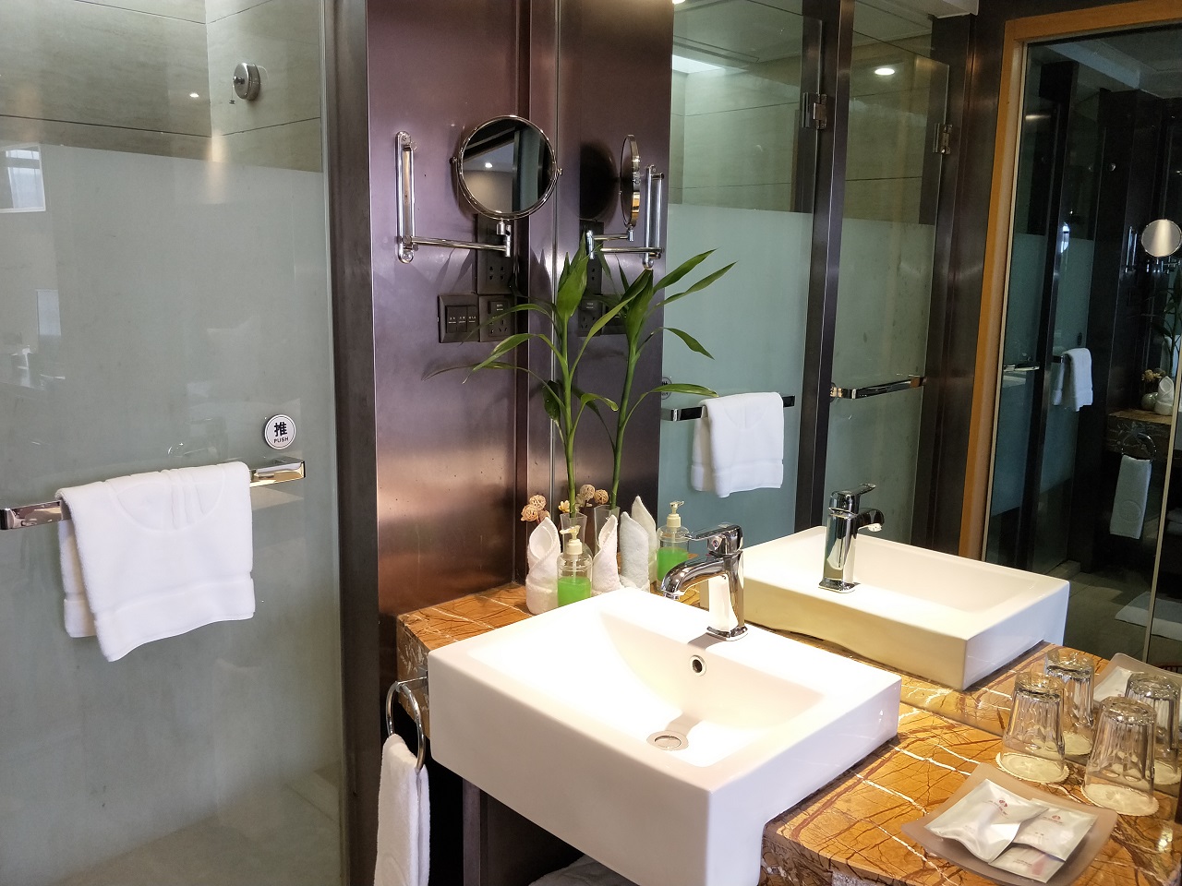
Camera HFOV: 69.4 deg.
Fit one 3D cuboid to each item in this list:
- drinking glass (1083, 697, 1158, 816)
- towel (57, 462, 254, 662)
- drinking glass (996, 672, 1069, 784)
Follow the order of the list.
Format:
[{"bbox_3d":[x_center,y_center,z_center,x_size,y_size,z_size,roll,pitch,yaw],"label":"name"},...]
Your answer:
[{"bbox_3d":[0.611,0.358,0.976,0.080,0.108,0.080,6,10,29],"label":"drinking glass"},{"bbox_3d":[-0.651,0.172,1.300,0.090,0.254,0.262,9,12,41],"label":"towel"},{"bbox_3d":[0.547,0.347,1.046,0.078,0.108,0.078,6,10,29],"label":"drinking glass"}]

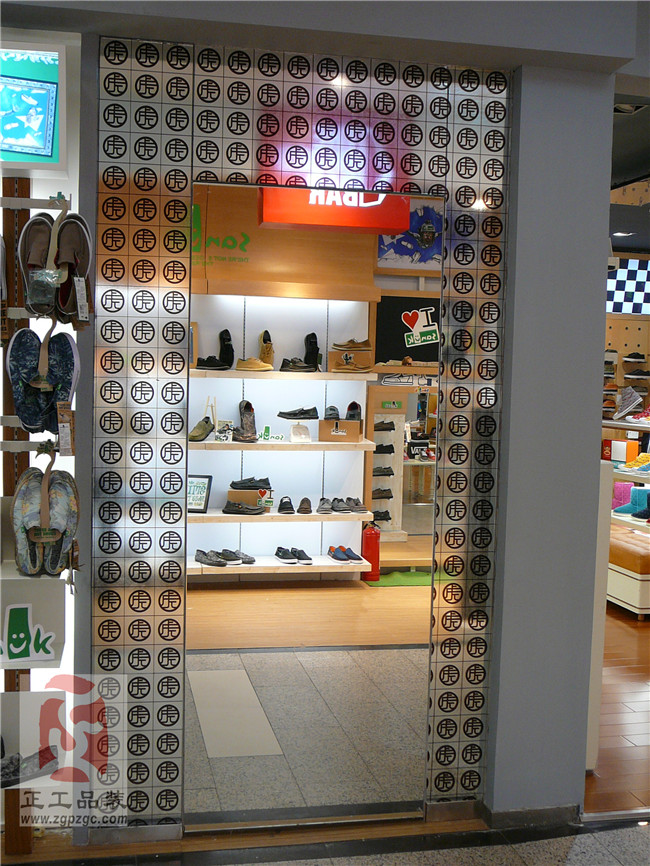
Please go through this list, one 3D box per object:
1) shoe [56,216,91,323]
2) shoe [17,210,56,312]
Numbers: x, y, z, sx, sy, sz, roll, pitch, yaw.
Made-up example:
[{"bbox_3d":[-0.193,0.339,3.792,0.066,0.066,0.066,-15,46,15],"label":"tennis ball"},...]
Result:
[{"bbox_3d":[-0.717,-0.473,2.930,0.102,0.285,0.105,4,4,2],"label":"shoe"},{"bbox_3d":[-0.820,-0.477,2.930,0.102,0.285,0.105,-3,5,-23],"label":"shoe"}]

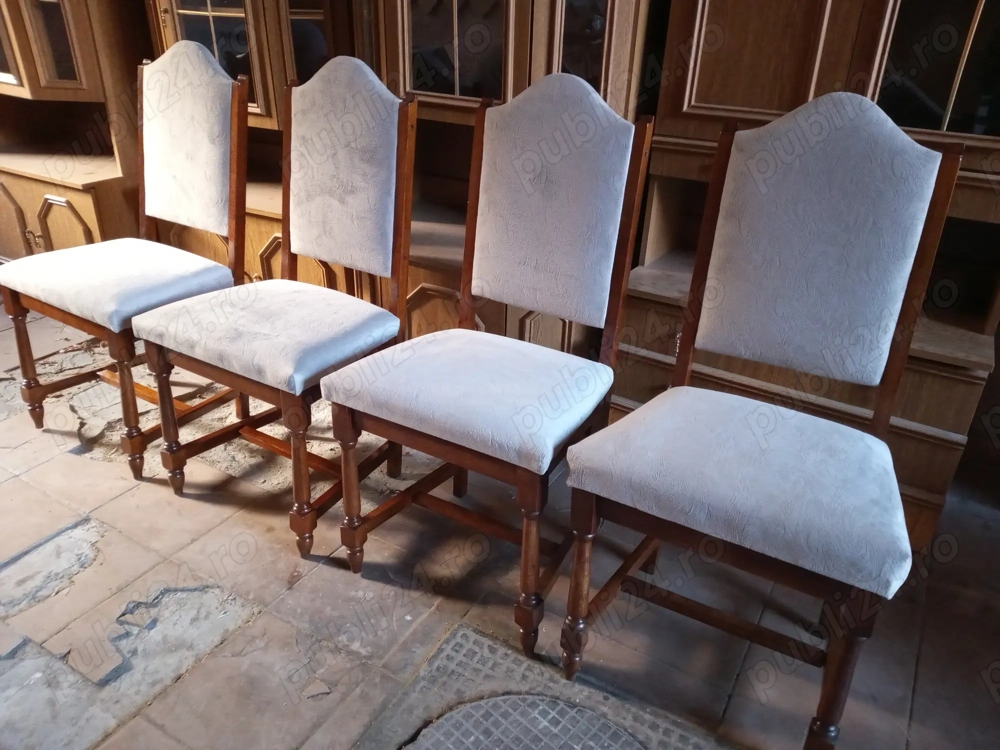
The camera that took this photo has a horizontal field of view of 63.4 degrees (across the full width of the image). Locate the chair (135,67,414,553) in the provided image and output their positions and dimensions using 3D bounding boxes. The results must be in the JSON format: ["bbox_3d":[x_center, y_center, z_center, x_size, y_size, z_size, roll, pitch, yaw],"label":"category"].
[{"bbox_3d":[-0.499,-0.153,1.956,0.488,0.965,0.528,17,32,28],"label":"chair"}]

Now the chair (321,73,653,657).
[{"bbox_3d":[0.001,-0.016,1.690,0.488,0.965,0.528,17,32,27],"label":"chair"}]

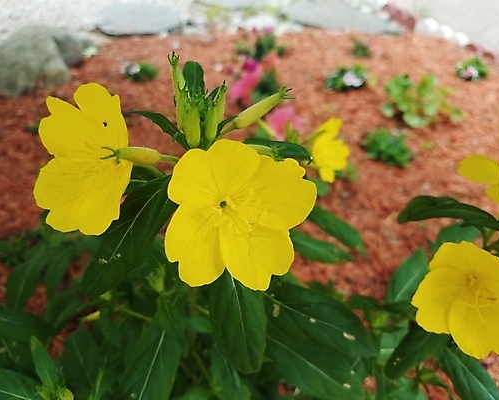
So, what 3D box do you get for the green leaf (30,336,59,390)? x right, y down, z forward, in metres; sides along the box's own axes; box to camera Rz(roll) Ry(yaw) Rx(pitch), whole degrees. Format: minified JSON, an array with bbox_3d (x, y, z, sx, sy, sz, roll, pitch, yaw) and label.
[{"bbox_3d":[-0.128,0.102,0.250,0.013,0.036,0.007,-24,15,-1],"label":"green leaf"}]

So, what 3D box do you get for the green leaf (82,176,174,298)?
[{"bbox_3d":[-0.059,0.018,0.197,0.027,0.011,0.075,34,85,9],"label":"green leaf"}]

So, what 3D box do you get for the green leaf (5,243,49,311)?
[{"bbox_3d":[-0.171,0.059,0.310,0.023,0.058,0.009,33,6,33],"label":"green leaf"}]

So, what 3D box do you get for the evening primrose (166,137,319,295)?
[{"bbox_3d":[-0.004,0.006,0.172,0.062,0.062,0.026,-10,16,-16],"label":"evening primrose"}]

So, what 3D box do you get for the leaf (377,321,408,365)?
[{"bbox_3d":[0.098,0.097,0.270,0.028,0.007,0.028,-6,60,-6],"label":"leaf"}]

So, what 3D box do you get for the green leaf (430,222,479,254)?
[{"bbox_3d":[0.129,0.025,0.250,0.029,0.024,0.010,12,9,2],"label":"green leaf"}]

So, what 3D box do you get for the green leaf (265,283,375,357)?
[{"bbox_3d":[0.035,0.061,0.203,0.064,0.009,0.028,29,66,6],"label":"green leaf"}]

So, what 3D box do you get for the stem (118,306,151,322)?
[{"bbox_3d":[-0.072,0.071,0.250,0.023,0.003,0.003,22,58,0],"label":"stem"}]

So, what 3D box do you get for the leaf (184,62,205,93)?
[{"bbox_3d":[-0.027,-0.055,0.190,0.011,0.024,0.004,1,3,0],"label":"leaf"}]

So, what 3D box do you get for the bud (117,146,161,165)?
[{"bbox_3d":[-0.050,-0.020,0.180,0.021,0.007,0.007,6,73,-9],"label":"bud"}]

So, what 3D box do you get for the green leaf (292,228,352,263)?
[{"bbox_3d":[0.046,0.029,0.270,0.052,0.009,0.018,28,65,6],"label":"green leaf"}]

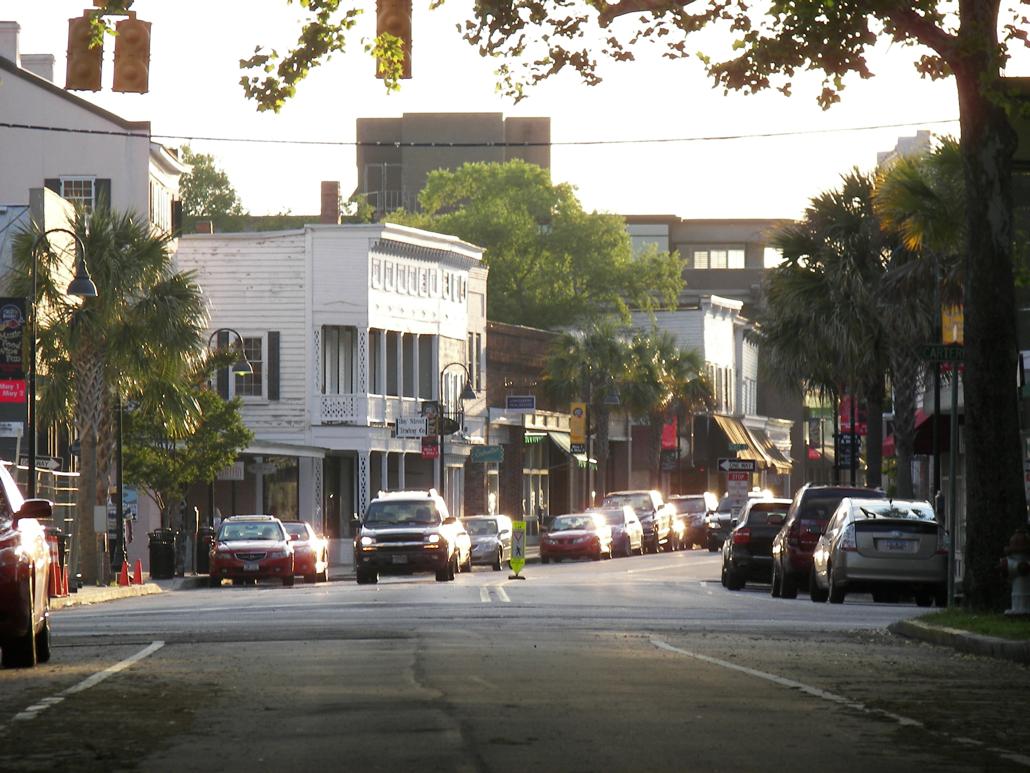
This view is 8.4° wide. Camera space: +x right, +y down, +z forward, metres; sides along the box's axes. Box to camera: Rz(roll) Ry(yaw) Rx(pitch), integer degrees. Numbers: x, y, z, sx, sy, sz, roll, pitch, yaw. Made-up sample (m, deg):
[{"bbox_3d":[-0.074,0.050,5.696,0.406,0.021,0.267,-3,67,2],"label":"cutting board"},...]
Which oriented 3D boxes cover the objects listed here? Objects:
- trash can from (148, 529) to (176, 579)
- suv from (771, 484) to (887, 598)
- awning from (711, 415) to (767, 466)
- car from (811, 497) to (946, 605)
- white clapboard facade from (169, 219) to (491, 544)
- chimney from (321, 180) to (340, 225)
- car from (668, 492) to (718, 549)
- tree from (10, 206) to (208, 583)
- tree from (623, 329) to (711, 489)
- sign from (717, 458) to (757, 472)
[{"bbox_3d":[-7.330,3.480,145.000,0.580,1.060,0.580,0,-1,0],"label":"trash can"},{"bbox_3d":[5.060,2.404,108.800,1.880,1.770,4.600,0,-1,-1],"label":"suv"},{"bbox_3d":[8.012,1.942,250.000,0.950,1.840,6.500,0,-1,10],"label":"awning"},{"bbox_3d":[5.236,2.363,100.000,1.730,1.490,4.450,1,-1,-2],"label":"car"},{"bbox_3d":[-4.780,0.330,186.000,5.350,8.650,17.000,0,-1,8],"label":"white clapboard facade"},{"bbox_3d":[-5.323,-5.207,202.000,0.490,1.470,0.490,0,-1,9],"label":"chimney"},{"bbox_3d":[5.630,4.389,227.000,1.840,1.790,4.650,0,-1,9],"label":"car"},{"bbox_3d":[-6.880,0.136,118.500,3.350,6.400,3.300,0,-1,0],"label":"tree"},{"bbox_3d":[4.963,1.681,230.000,2.900,7.100,2.900,0,-1,9],"label":"tree"},{"bbox_3d":[5.245,1.861,165.000,0.914,0.310,0.030,0,-1,5],"label":"sign"}]

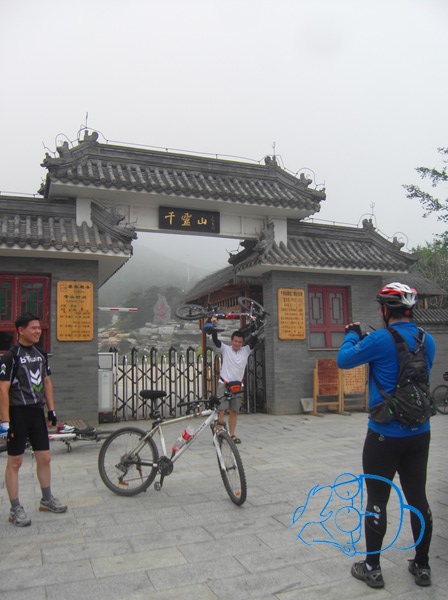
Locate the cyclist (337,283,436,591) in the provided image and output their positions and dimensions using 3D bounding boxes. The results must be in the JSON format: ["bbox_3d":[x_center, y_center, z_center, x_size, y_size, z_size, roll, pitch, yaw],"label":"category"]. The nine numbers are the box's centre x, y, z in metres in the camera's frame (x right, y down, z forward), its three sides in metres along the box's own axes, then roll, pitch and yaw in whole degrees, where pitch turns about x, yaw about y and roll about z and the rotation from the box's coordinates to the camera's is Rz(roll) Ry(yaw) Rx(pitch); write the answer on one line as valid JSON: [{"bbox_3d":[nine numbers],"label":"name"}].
[{"bbox_3d":[0.993,0.797,3.082,0.560,1.790,0.560,0,-6,-13],"label":"cyclist"}]

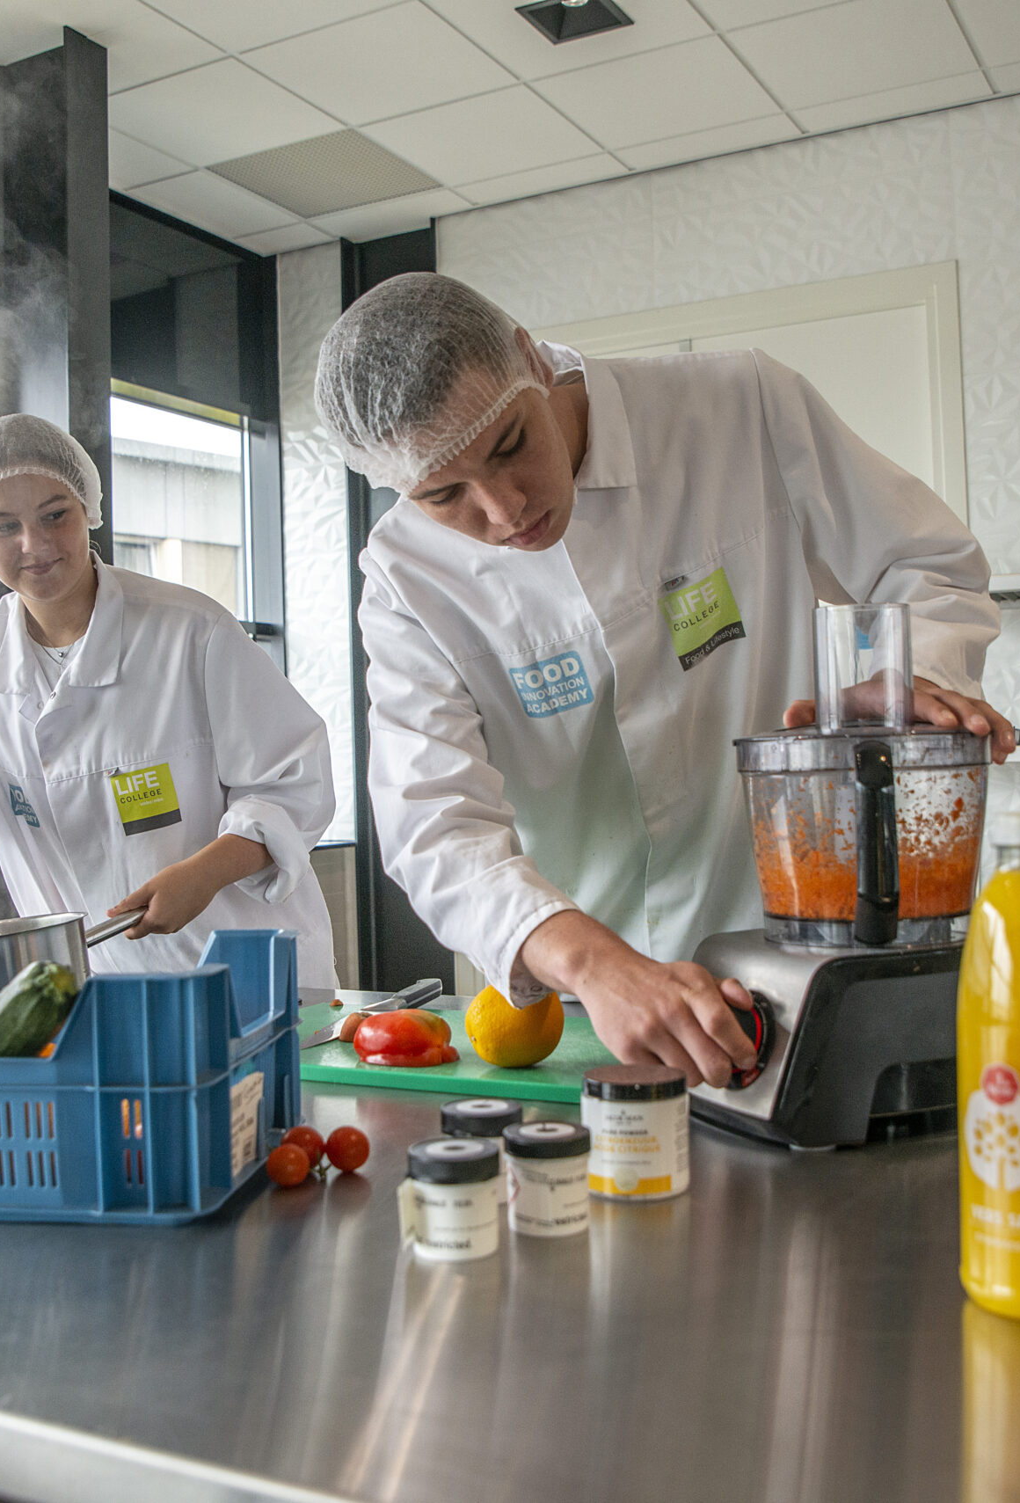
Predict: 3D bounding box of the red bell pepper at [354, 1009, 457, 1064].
[{"bbox_3d":[-0.098,0.258,1.382,0.094,0.043,0.074,-1,0,-3],"label":"red bell pepper"}]

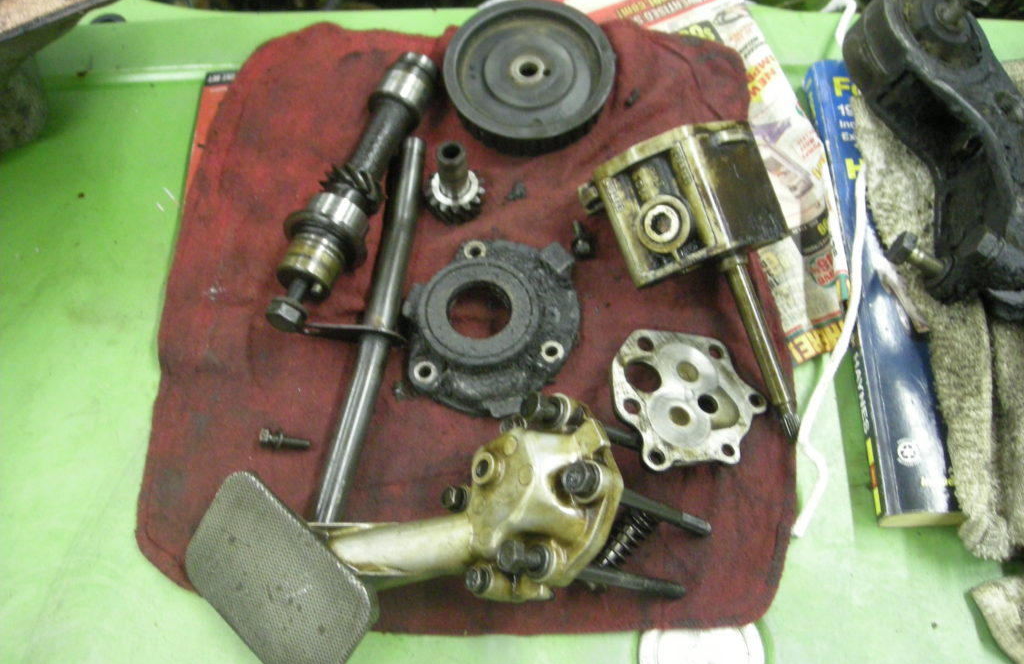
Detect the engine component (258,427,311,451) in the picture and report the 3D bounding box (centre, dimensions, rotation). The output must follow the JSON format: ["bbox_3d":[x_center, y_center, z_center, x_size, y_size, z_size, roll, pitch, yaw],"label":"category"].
[{"bbox_3d":[-0.115,0.055,0.526,0.027,0.009,0.009,11,67,5],"label":"engine component"}]

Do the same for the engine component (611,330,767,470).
[{"bbox_3d":[0.092,0.033,0.535,0.077,0.011,0.077,-5,66,-2],"label":"engine component"}]

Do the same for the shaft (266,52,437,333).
[{"bbox_3d":[-0.087,-0.083,0.570,0.048,0.041,0.187,20,68,8],"label":"shaft"}]

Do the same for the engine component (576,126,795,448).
[{"bbox_3d":[0.105,-0.021,0.554,0.095,0.066,0.168,-17,82,-7],"label":"engine component"}]

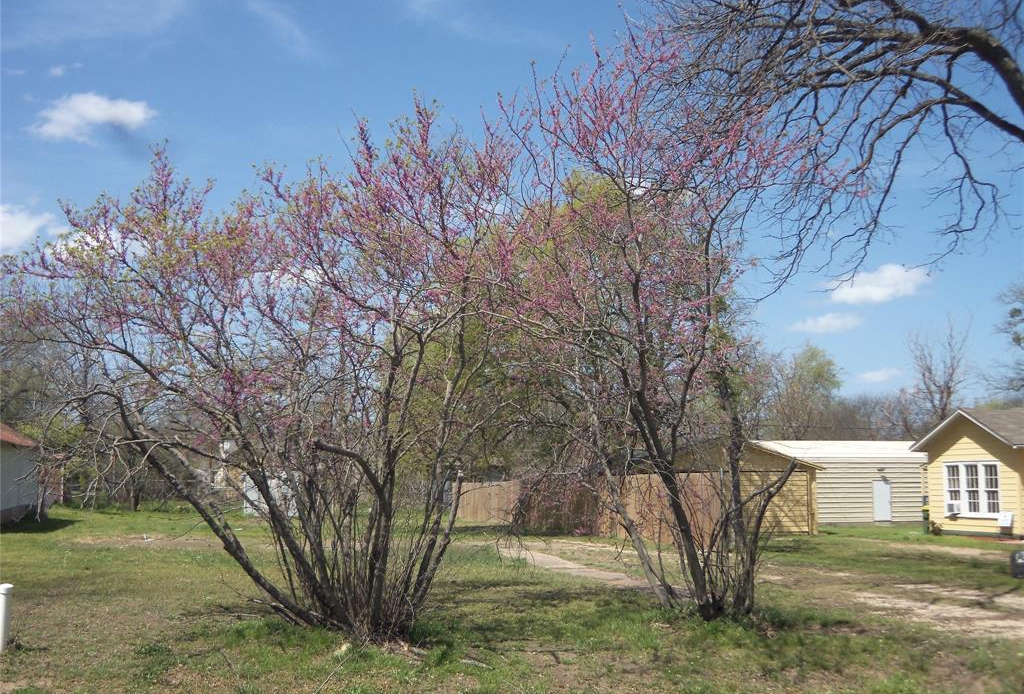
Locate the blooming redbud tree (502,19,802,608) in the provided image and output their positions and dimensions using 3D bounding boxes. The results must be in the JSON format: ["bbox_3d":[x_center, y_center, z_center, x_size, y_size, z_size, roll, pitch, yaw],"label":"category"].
[{"bbox_3d":[1.700,-0.300,13.450,3.850,6.900,3.700,0,-7,0],"label":"blooming redbud tree"}]

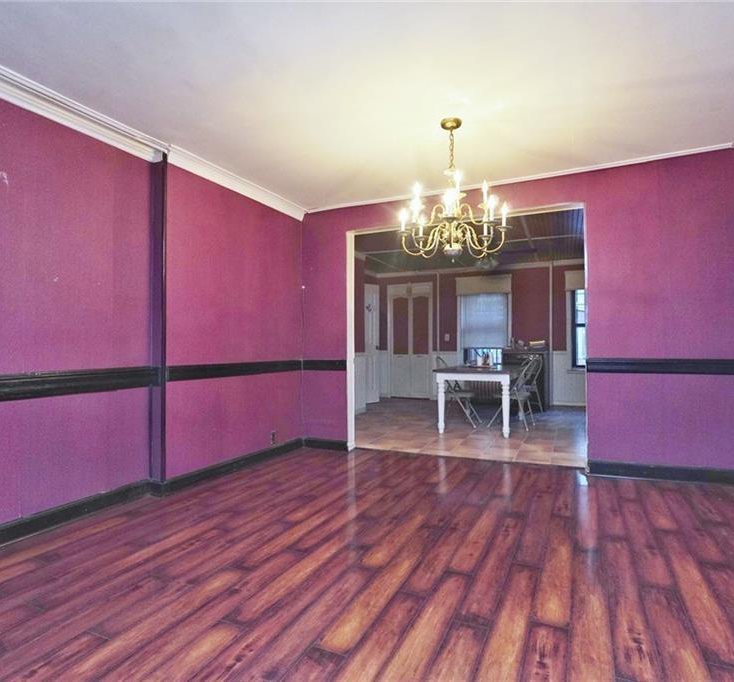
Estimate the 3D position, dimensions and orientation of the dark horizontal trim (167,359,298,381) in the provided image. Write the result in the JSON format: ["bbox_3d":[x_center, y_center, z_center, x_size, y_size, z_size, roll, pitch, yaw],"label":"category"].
[{"bbox_3d":[-1.022,0.240,3.950,0.030,0.110,1.700,-1,-1,26],"label":"dark horizontal trim"}]

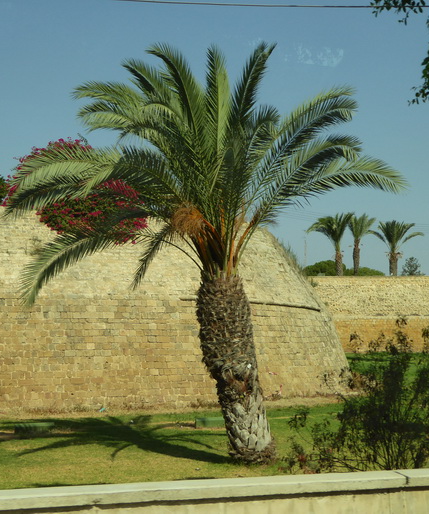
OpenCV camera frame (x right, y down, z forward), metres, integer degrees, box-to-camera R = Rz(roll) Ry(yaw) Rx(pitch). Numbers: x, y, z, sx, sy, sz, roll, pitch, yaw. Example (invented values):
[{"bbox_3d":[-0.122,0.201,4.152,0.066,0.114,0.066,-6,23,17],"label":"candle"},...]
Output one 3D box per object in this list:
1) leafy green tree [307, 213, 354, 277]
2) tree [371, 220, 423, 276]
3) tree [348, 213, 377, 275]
[{"bbox_3d":[12.346,-1.118,99.000,5.200,7.240,5.000,0,-5,0],"label":"leafy green tree"},{"bbox_3d":[19.174,-0.685,98.000,5.500,6.320,5.300,0,-5,0],"label":"tree"},{"bbox_3d":[16.277,-1.163,103.000,3.500,7.530,3.400,0,-5,0],"label":"tree"}]

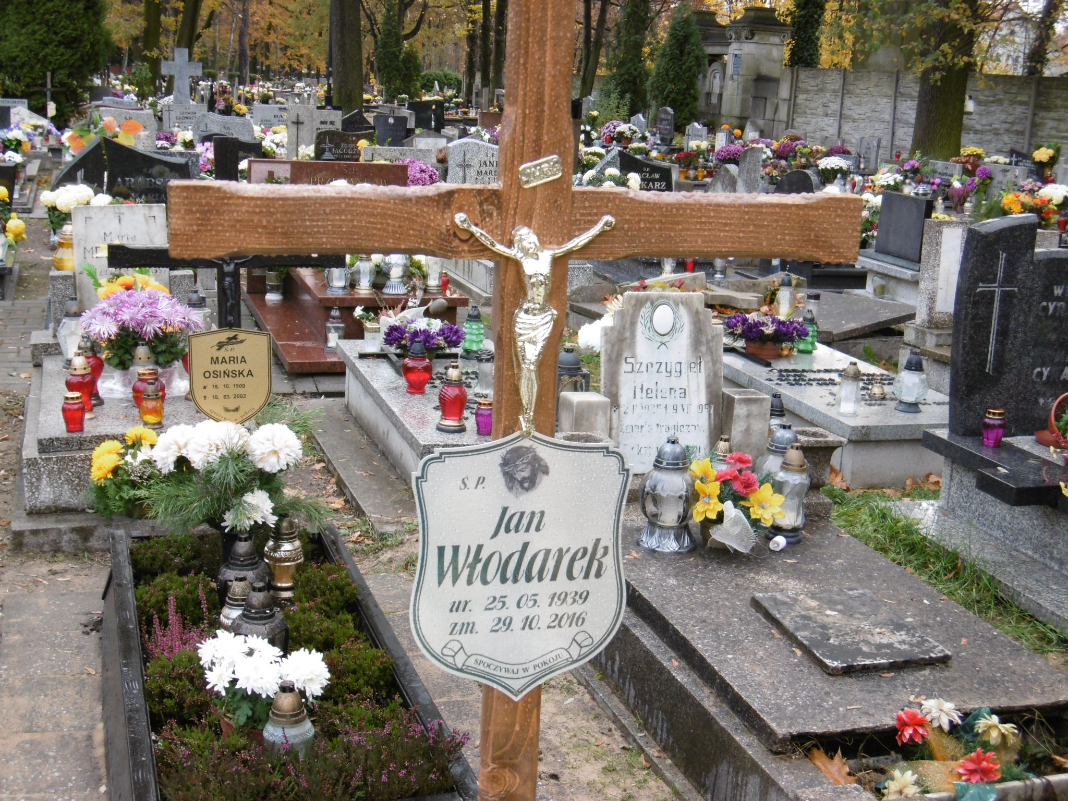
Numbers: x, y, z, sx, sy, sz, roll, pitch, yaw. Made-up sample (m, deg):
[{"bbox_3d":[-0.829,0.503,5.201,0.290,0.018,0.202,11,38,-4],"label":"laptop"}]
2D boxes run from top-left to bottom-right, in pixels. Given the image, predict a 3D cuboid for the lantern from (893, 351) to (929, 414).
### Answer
[{"bbox_3d":[1.525,-0.072,6.363,0.143,0.240,0.143,-1,13,-16],"label":"lantern"}]

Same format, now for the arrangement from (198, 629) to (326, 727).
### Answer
[{"bbox_3d":[-0.599,0.646,3.460,0.281,0.267,0.281,-1,11,-10],"label":"arrangement"}]

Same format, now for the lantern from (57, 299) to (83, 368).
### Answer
[{"bbox_3d":[-1.970,-0.289,6.671,0.131,0.289,0.131,-2,11,-16],"label":"lantern"}]

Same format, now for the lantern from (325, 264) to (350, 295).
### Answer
[{"bbox_3d":[-1.021,-0.677,8.213,0.135,0.240,0.135,-1,13,-16],"label":"lantern"}]

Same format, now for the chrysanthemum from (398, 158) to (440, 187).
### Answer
[{"bbox_3d":[-0.797,-1.497,10.400,0.350,0.280,0.330,2,13,-4],"label":"chrysanthemum"}]

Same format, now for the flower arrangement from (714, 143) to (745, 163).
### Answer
[{"bbox_3d":[2.888,-3.568,22.968,0.464,0.349,0.464,3,11,7],"label":"flower arrangement"}]

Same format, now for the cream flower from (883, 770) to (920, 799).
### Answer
[{"bbox_3d":[0.698,0.730,2.990,0.066,0.050,0.055,5,13,14],"label":"cream flower"}]

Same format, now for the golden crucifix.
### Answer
[{"bbox_3d":[0.001,-0.085,1.750,0.178,0.250,0.050,-1,13,-17],"label":"golden crucifix"}]

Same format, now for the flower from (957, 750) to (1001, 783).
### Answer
[{"bbox_3d":[0.865,0.711,3.058,0.080,0.060,0.060,6,13,17],"label":"flower"}]

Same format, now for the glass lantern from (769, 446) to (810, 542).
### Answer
[{"bbox_3d":[0.733,0.262,4.513,0.111,0.280,0.111,3,11,9],"label":"glass lantern"}]

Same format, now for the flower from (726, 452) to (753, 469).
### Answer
[{"bbox_3d":[0.531,0.154,4.070,0.064,0.042,0.060,4,13,7],"label":"flower"}]

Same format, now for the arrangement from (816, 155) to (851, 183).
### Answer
[{"bbox_3d":[4.007,-3.080,20.968,0.445,0.341,0.445,3,11,10],"label":"arrangement"}]

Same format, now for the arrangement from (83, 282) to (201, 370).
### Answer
[{"bbox_3d":[-1.480,-0.272,5.932,0.440,0.310,0.400,-1,13,-16],"label":"arrangement"}]

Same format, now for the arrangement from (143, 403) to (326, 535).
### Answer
[{"bbox_3d":[-0.798,0.184,4.200,0.480,0.320,0.340,0,13,-11],"label":"arrangement"}]

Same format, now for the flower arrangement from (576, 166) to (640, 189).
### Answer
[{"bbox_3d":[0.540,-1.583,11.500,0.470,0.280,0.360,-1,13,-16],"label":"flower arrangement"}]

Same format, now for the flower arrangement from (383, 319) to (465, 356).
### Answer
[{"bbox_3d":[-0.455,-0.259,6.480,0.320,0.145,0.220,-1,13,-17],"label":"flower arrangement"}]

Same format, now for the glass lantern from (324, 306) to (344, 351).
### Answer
[{"bbox_3d":[-1.021,-0.362,8.024,0.100,0.225,0.100,-1,13,-16],"label":"glass lantern"}]

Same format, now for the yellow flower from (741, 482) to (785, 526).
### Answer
[{"bbox_3d":[0.623,0.283,4.290,0.122,0.112,0.065,4,12,9],"label":"yellow flower"}]

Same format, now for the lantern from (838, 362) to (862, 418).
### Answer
[{"bbox_3d":[1.337,-0.054,6.632,0.106,0.214,0.106,3,11,11],"label":"lantern"}]

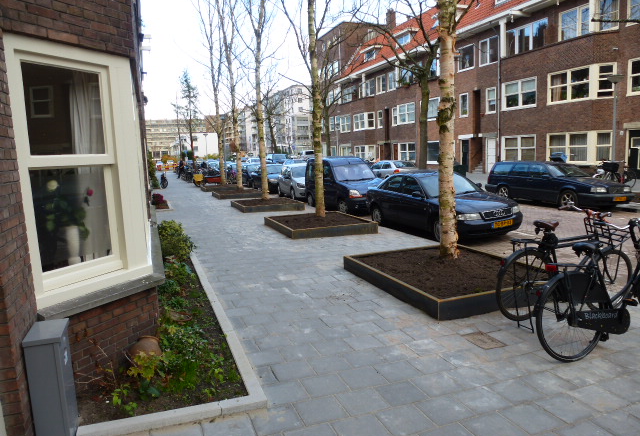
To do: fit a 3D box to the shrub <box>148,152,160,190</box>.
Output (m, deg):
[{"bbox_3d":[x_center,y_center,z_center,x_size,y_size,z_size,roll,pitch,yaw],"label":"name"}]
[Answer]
[{"bbox_3d":[-9.752,-2.768,26.110,0.750,2.050,0.850,-4,8,-21],"label":"shrub"}]

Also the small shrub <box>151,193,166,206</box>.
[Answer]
[{"bbox_3d":[-5.943,-0.679,16.190,0.520,0.420,0.520,-4,8,-21],"label":"small shrub"}]

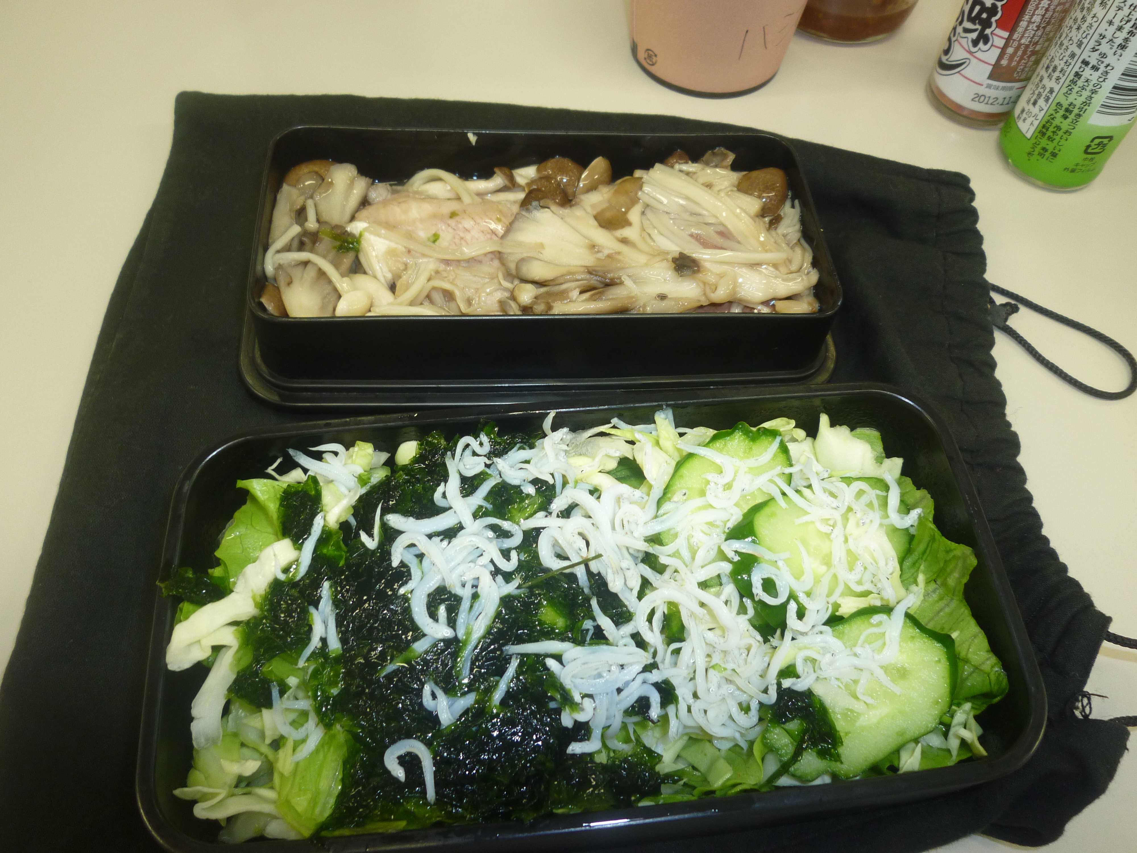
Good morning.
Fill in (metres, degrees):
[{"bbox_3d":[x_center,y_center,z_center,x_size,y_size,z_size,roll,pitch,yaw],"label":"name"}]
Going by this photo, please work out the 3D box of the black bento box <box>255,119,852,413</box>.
[{"bbox_3d":[-0.008,-0.053,0.255,0.181,0.032,0.093,-1,56,-5],"label":"black bento box"}]

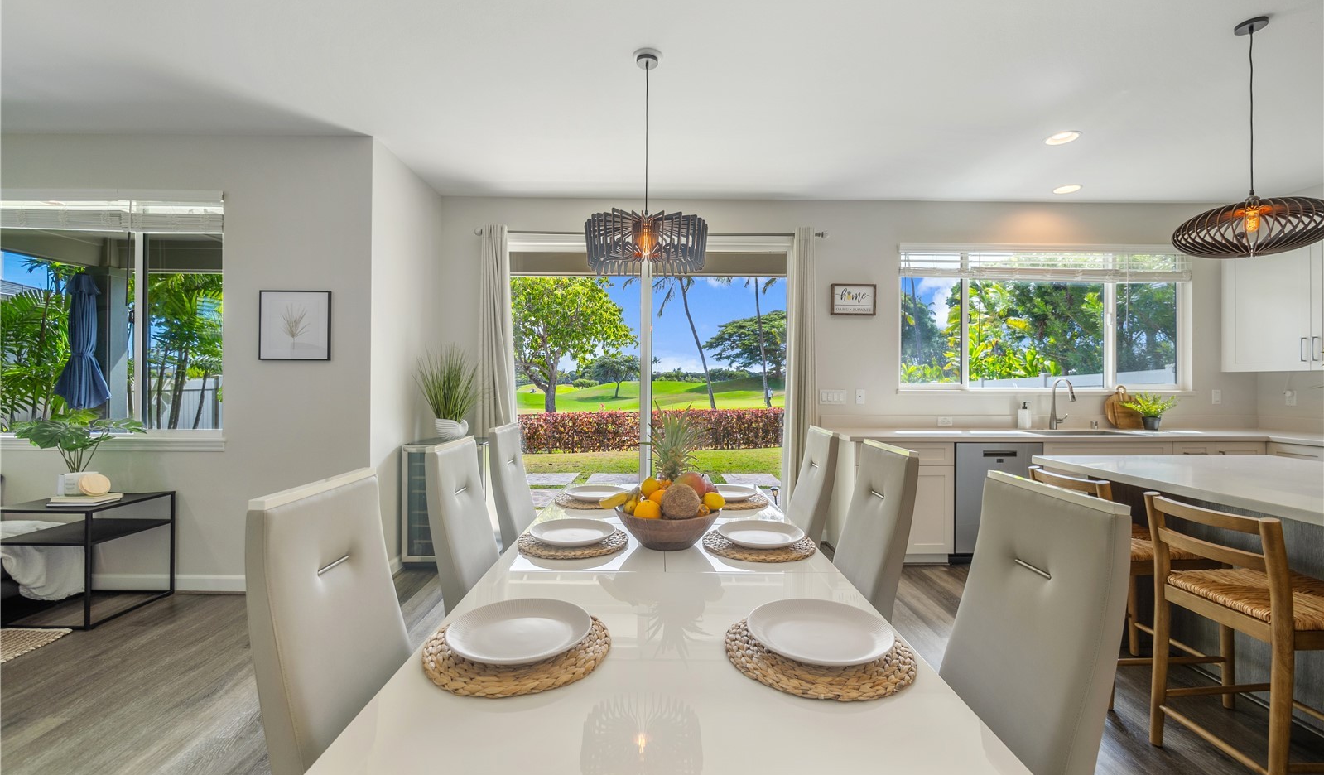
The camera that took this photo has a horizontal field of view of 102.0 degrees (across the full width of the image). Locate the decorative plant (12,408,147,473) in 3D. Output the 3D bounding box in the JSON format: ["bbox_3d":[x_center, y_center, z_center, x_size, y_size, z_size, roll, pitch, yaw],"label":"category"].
[{"bbox_3d":[-3.132,0.316,2.894,0.580,0.400,0.470,0,1,-1],"label":"decorative plant"}]

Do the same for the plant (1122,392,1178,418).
[{"bbox_3d":[3.735,0.141,4.097,0.410,0.210,0.310,0,1,0],"label":"plant"}]

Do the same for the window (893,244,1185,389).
[{"bbox_3d":[3.092,-0.551,4.342,2.391,1.155,0.120,0,1,-1],"label":"window"}]

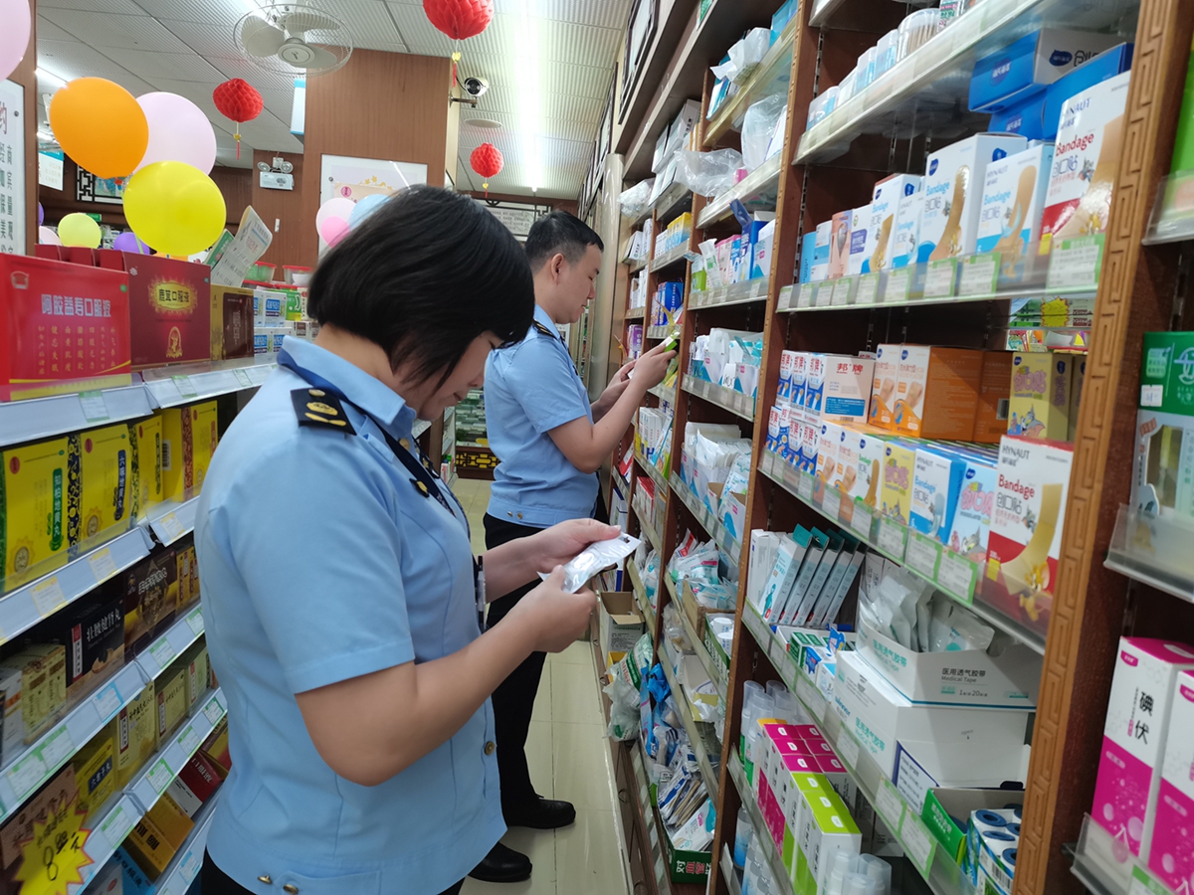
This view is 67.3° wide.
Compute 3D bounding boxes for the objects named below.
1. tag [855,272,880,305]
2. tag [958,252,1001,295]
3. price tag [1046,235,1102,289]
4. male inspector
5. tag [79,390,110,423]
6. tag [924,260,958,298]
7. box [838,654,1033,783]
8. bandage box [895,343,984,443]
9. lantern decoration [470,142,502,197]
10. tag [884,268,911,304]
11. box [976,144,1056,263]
[{"bbox_3d":[0.351,-0.205,1.166,0.003,0.038,0.070,4,7,-4],"label":"tag"},{"bbox_3d":[0.370,-0.167,0.868,0.003,0.038,0.070,4,7,-4],"label":"tag"},{"bbox_3d":[0.380,-0.147,0.714,0.003,0.038,0.070,4,7,-4],"label":"price tag"},{"bbox_3d":[-0.083,0.266,2.385,0.480,1.730,0.500,4,7,-4],"label":"male inspector"},{"bbox_3d":[-0.752,-0.062,1.343,0.003,0.046,0.069,-12,8,-2],"label":"tag"},{"bbox_3d":[0.364,-0.179,0.952,0.003,0.038,0.070,4,7,-4],"label":"tag"},{"bbox_3d":[0.407,0.343,1.116,0.156,0.113,0.174,4,7,-4],"label":"box"},{"bbox_3d":[0.437,-0.071,1.156,0.068,0.111,0.087,4,7,-4],"label":"bandage box"},{"bbox_3d":[-0.702,-1.764,5.699,0.215,0.354,0.215,4,7,-4],"label":"lantern decoration"},{"bbox_3d":[0.357,-0.192,1.066,0.003,0.038,0.070,4,7,-4],"label":"tag"},{"bbox_3d":[0.414,-0.213,0.850,0.056,0.119,0.100,4,7,-4],"label":"box"}]

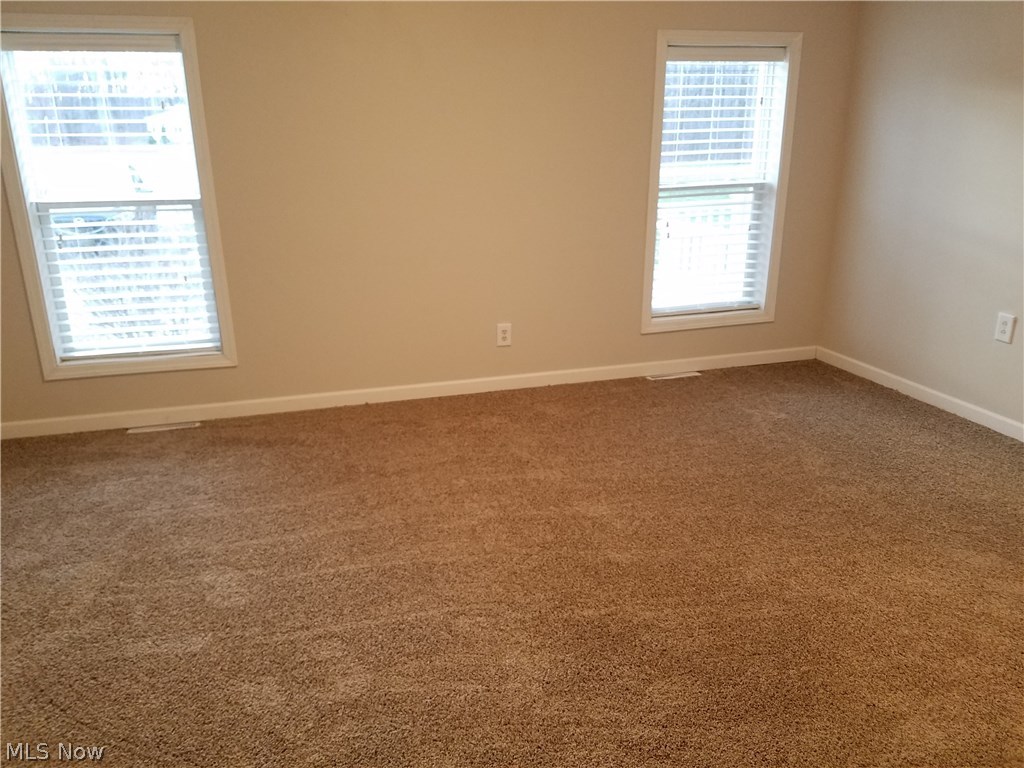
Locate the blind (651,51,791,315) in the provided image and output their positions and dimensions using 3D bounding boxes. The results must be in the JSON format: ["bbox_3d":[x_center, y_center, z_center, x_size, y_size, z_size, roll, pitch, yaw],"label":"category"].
[{"bbox_3d":[1.129,-1.097,4.283,0.705,1.420,0.055,-6,19,-15],"label":"blind"}]

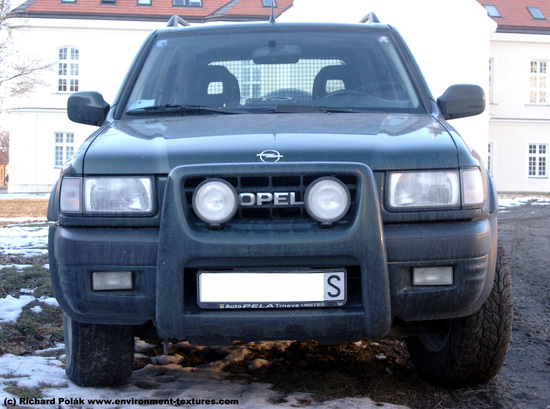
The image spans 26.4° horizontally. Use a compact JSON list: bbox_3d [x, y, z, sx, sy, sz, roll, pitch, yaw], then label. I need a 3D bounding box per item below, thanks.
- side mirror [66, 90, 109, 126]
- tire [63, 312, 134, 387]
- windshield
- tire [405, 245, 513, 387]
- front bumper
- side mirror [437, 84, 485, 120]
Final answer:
[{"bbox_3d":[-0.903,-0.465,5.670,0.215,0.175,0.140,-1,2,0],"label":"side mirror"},{"bbox_3d":[-0.746,0.398,4.930,0.250,0.730,0.730,-1,2,-12],"label":"tire"},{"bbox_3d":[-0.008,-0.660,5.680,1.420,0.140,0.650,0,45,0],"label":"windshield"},{"bbox_3d":[0.752,0.395,4.930,0.250,0.730,0.730,-1,2,-12],"label":"tire"},{"bbox_3d":[-0.010,0.175,4.300,1.720,0.650,0.540,-1,2,0],"label":"front bumper"},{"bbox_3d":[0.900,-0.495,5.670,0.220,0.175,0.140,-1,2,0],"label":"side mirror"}]

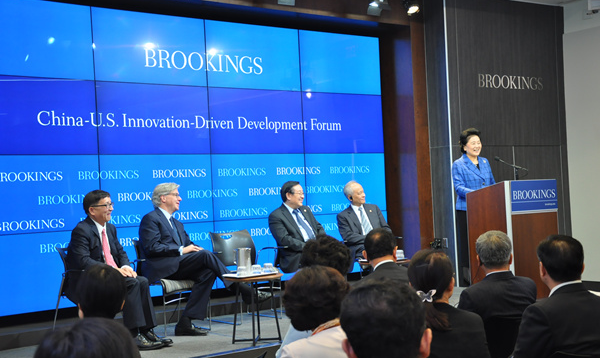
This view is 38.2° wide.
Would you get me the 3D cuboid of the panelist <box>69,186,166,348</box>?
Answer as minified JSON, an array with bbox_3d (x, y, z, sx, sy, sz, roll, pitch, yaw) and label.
[{"bbox_3d":[-1.489,0.715,7.031,0.900,1.260,0.560,-4,-2,30],"label":"panelist"}]

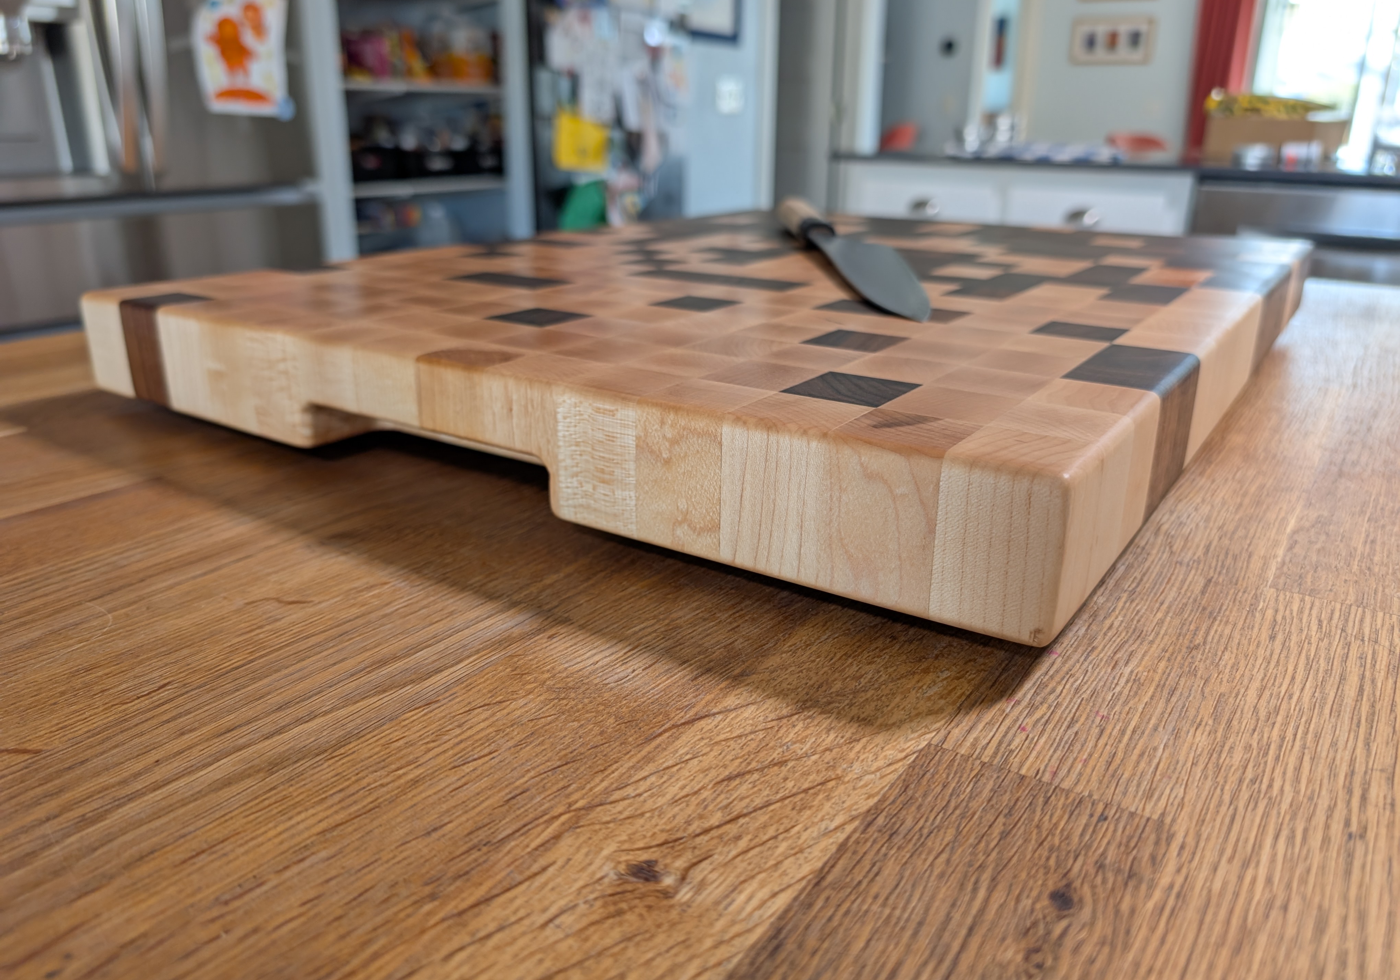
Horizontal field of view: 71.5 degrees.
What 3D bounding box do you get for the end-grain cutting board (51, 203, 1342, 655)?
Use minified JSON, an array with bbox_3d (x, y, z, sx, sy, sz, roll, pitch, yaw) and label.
[{"bbox_3d":[0.065,-0.106,0.539,0.422,0.042,0.572,13,24,33],"label":"end-grain cutting board"}]

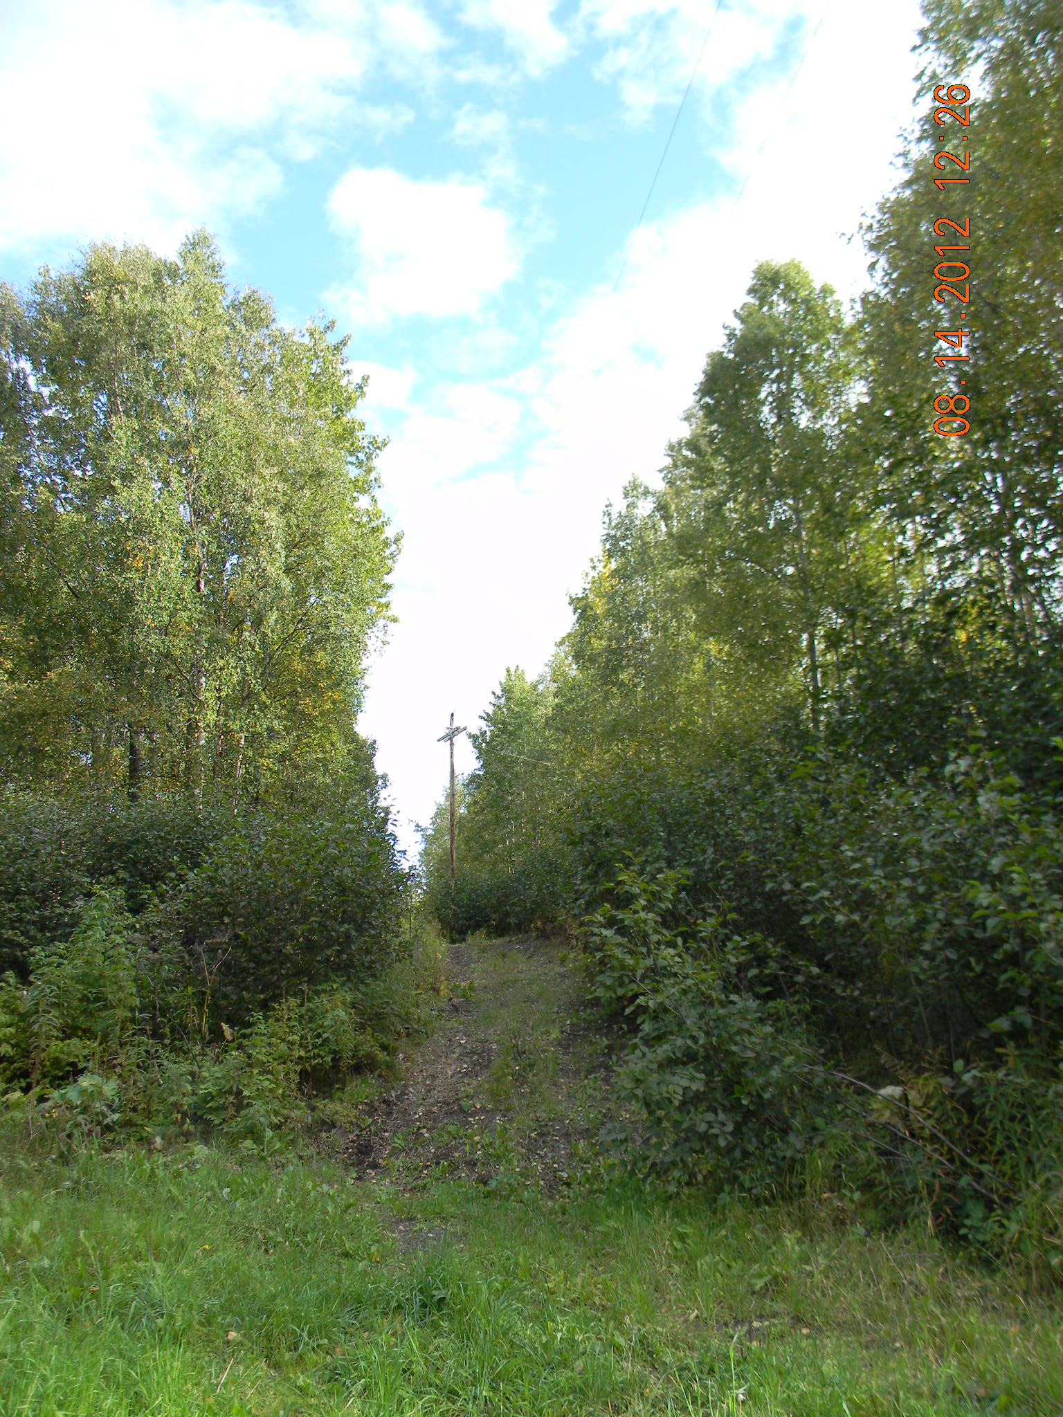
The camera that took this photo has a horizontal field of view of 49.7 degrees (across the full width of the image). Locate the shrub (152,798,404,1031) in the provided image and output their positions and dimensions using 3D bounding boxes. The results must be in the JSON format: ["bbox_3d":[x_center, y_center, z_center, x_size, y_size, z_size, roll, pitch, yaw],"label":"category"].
[{"bbox_3d":[-2.394,2.008,10.800,2.150,2.150,2.000,1,-12,-12],"label":"shrub"}]

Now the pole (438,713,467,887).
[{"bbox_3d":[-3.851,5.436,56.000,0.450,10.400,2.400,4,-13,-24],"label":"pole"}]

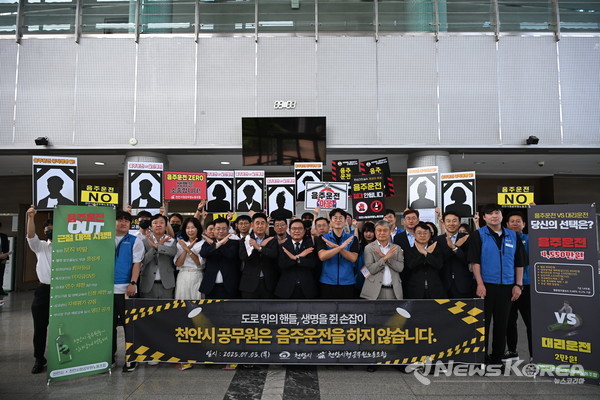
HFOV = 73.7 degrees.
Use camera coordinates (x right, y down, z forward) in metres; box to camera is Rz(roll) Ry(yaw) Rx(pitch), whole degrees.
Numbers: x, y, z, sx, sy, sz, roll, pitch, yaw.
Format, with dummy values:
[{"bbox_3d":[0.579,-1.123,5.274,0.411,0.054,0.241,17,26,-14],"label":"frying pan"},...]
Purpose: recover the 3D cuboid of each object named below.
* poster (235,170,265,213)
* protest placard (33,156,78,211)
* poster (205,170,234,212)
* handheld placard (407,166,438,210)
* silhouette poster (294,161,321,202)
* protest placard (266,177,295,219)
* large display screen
[{"bbox_3d":[-0.712,-0.119,5.697,0.420,0.594,0.015,0,-1,-3],"label":"poster"},{"bbox_3d":[-2.696,-0.173,4.423,0.420,0.594,0.015,1,9,-22],"label":"protest placard"},{"bbox_3d":[-1.155,-0.119,5.736,0.420,0.594,0.015,0,4,-6],"label":"poster"},{"bbox_3d":[1.757,-0.161,5.688,0.420,0.594,0.015,-3,8,8],"label":"handheld placard"},{"bbox_3d":[0.146,-0.264,5.902,0.420,0.594,0.015,-1,-12,-4],"label":"silhouette poster"},{"bbox_3d":[-0.265,-0.020,5.678,0.420,0.594,0.015,-1,0,10],"label":"protest placard"},{"bbox_3d":[-0.271,-1.025,7.048,1.464,0.843,0.070,0,5,1],"label":"large display screen"}]

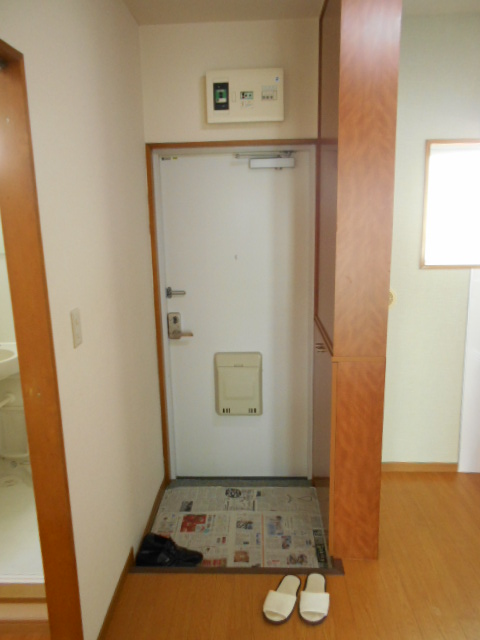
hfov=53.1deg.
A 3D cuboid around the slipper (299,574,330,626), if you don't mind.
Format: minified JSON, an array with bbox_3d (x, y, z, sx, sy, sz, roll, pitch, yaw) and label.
[{"bbox_3d":[0.296,1.092,1.915,0.103,0.060,0.255,1,12,11],"label":"slipper"}]

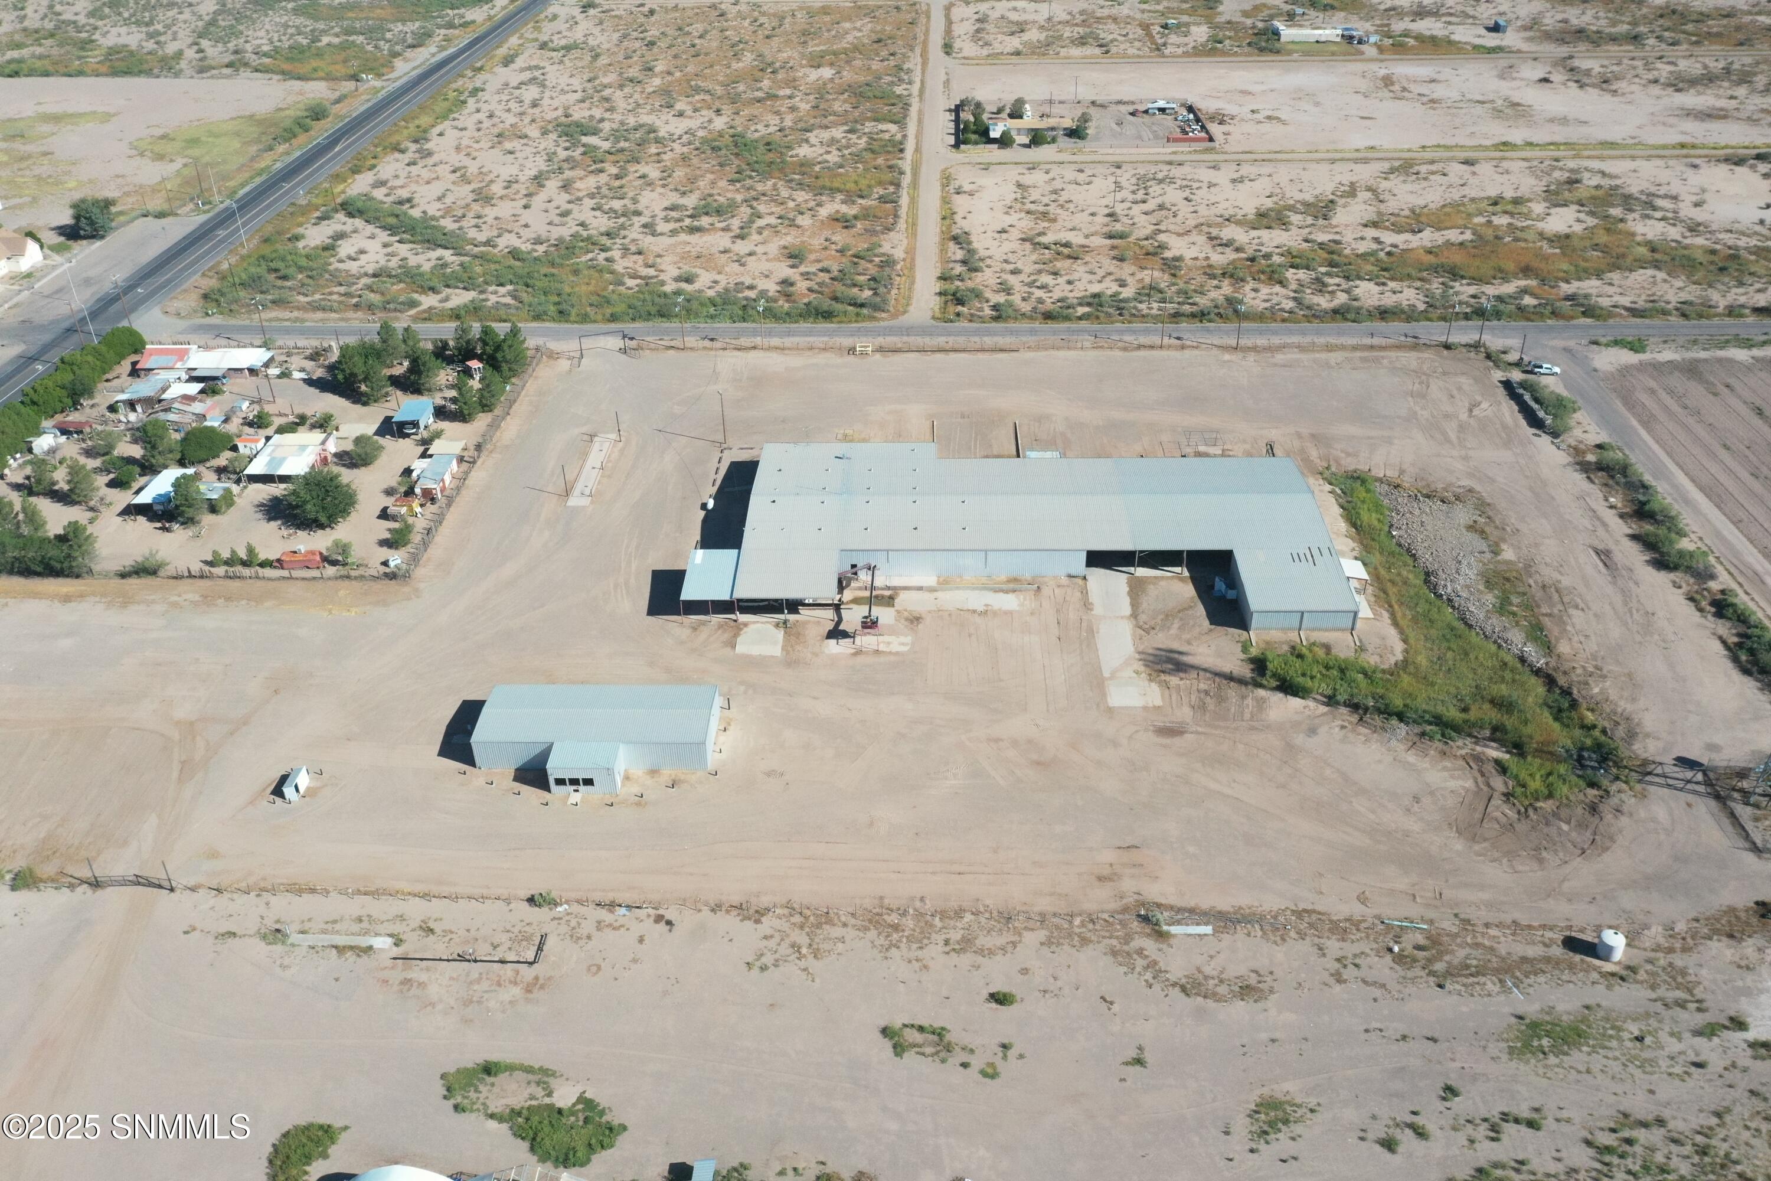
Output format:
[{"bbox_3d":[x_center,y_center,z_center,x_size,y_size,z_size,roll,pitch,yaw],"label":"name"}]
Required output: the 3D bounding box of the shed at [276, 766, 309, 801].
[{"bbox_3d":[-75.629,24.811,176.863,1.580,2.420,3.760,1,33,3],"label":"shed"}]

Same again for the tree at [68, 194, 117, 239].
[{"bbox_3d":[-206.901,-97.551,359.983,10.400,9.500,10.400,-1,33,0],"label":"tree"}]

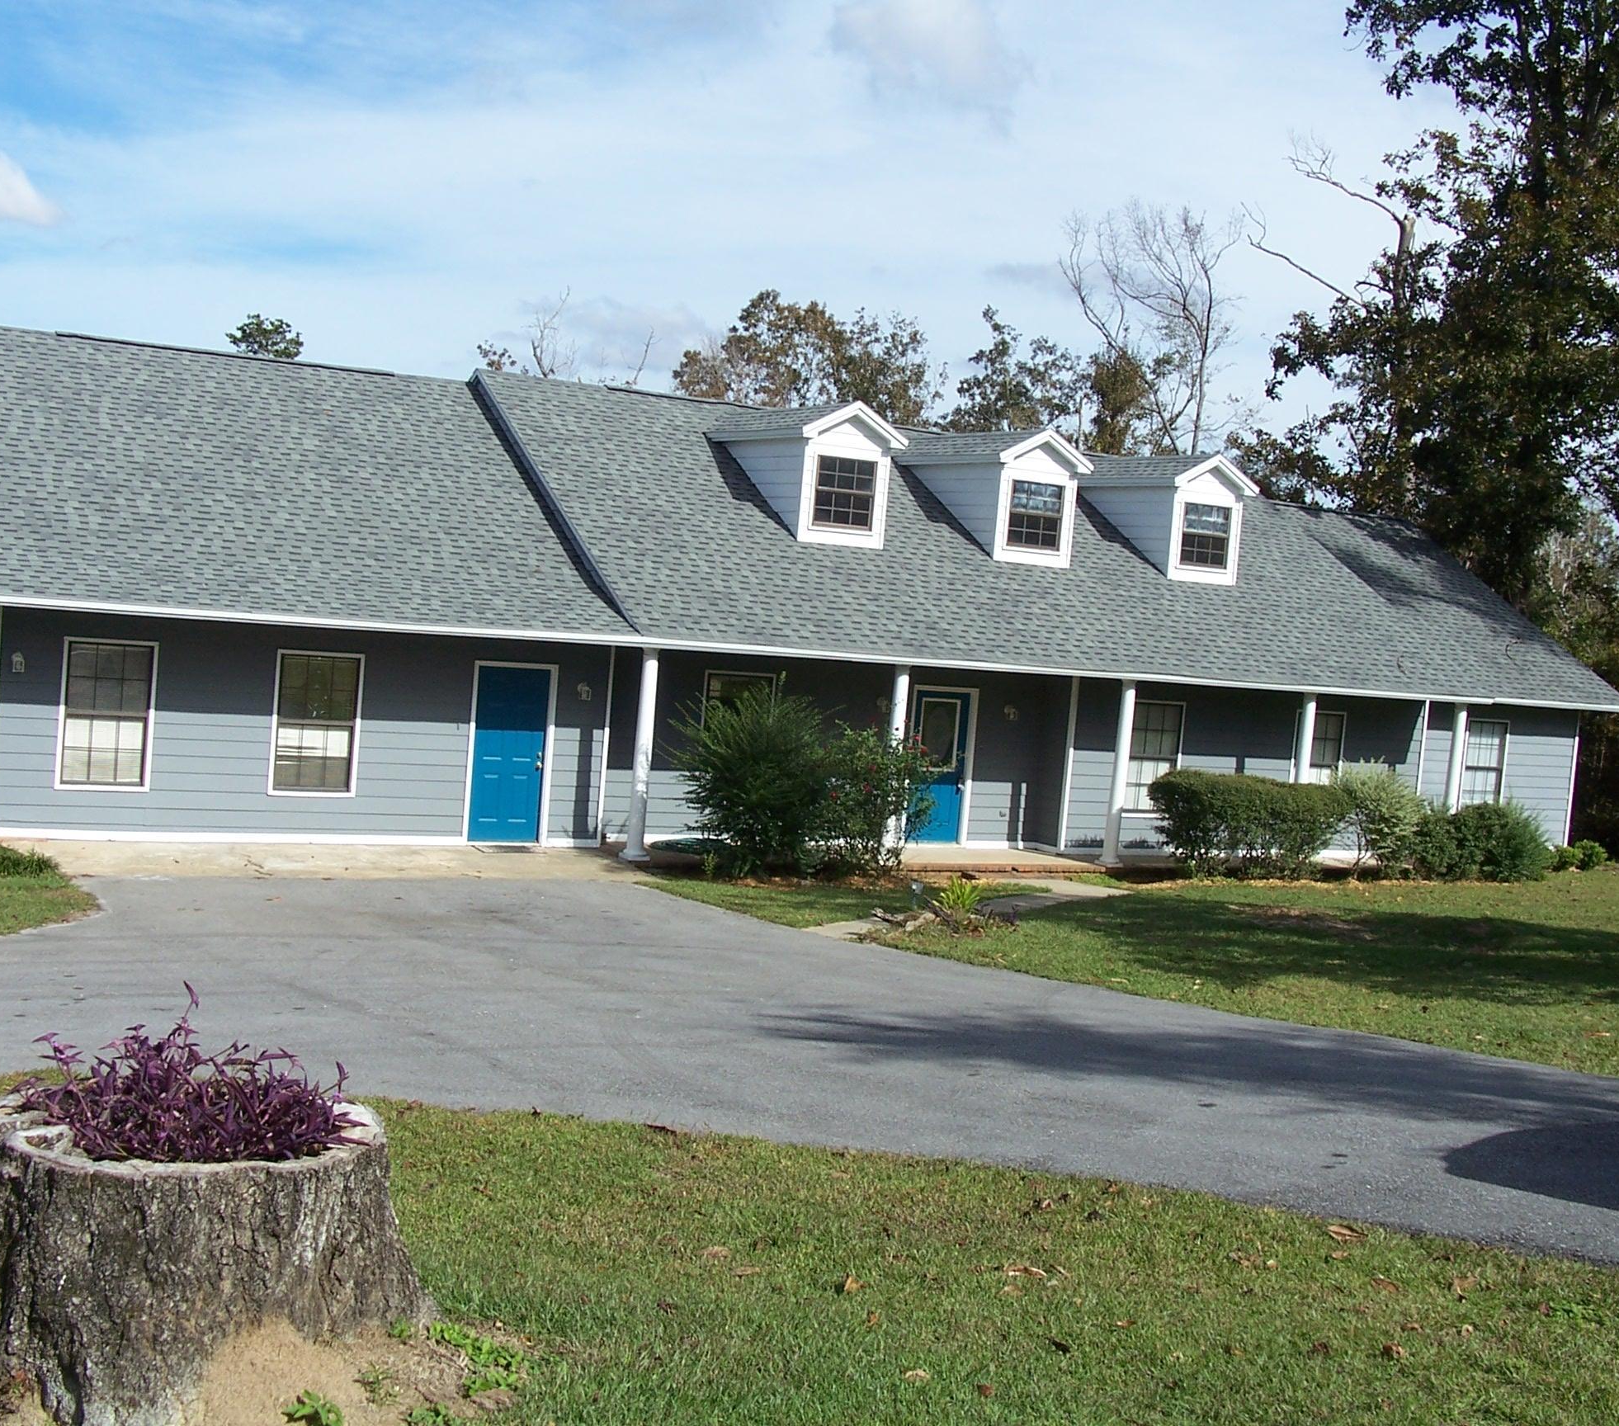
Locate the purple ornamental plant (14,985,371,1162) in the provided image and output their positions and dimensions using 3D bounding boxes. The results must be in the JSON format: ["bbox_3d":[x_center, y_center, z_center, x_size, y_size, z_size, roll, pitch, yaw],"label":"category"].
[{"bbox_3d":[-1.326,0.734,4.100,0.720,0.290,0.600,4,3,-17],"label":"purple ornamental plant"}]

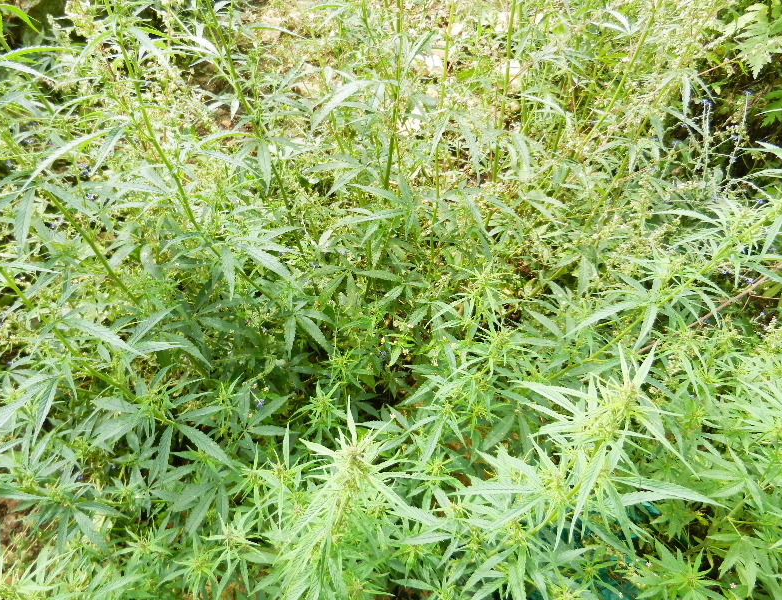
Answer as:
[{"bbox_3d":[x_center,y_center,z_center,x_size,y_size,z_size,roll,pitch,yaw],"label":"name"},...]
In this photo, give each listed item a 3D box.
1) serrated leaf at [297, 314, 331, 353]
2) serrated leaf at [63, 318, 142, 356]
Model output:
[{"bbox_3d":[-0.133,0.058,1.000,0.020,0.012,0.090,-37,77,-23],"label":"serrated leaf"},{"bbox_3d":[-0.446,0.058,0.900,0.130,0.014,0.021,23,55,1],"label":"serrated leaf"}]

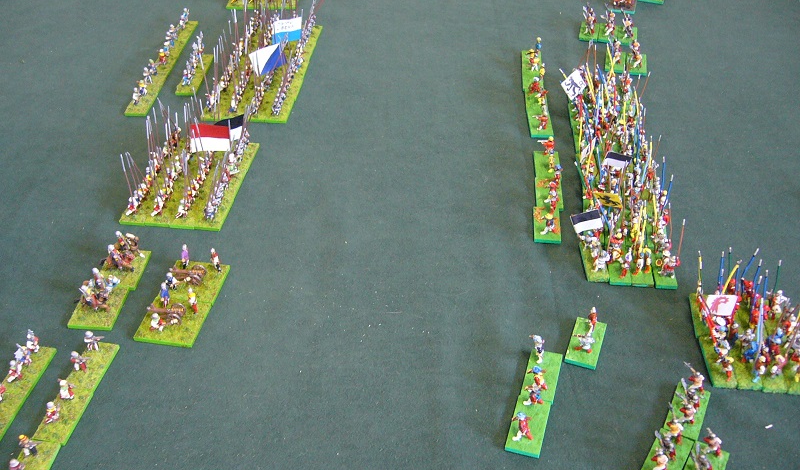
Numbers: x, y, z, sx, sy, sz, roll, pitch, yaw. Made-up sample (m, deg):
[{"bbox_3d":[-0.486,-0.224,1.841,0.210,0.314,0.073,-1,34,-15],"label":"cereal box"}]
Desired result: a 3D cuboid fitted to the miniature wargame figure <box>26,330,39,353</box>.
[{"bbox_3d":[-0.241,0.069,0.531,0.009,0.018,0.009,5,41,7],"label":"miniature wargame figure"}]

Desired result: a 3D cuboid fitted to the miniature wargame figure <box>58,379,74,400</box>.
[{"bbox_3d":[-0.207,0.096,0.502,0.012,0.013,0.009,6,41,8],"label":"miniature wargame figure"}]

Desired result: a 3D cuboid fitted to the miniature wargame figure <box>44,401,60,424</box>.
[{"bbox_3d":[-0.210,0.107,0.488,0.011,0.015,0.009,6,41,8],"label":"miniature wargame figure"}]

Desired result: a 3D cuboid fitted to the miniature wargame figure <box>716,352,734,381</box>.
[{"bbox_3d":[0.204,0.082,0.507,0.013,0.018,0.009,3,41,5],"label":"miniature wargame figure"}]

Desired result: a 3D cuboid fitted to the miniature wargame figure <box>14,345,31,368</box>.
[{"bbox_3d":[-0.244,0.078,0.526,0.011,0.018,0.008,2,40,4],"label":"miniature wargame figure"}]

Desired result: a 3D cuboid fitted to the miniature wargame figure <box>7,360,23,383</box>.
[{"bbox_3d":[-0.242,0.085,0.509,0.010,0.017,0.008,1,40,2],"label":"miniature wargame figure"}]

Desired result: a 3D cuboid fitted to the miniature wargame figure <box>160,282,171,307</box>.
[{"bbox_3d":[-0.163,0.041,0.560,0.008,0.021,0.009,20,45,22],"label":"miniature wargame figure"}]

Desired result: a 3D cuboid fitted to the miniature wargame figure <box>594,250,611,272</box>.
[{"bbox_3d":[0.146,0.018,0.584,0.011,0.018,0.010,3,41,5],"label":"miniature wargame figure"}]

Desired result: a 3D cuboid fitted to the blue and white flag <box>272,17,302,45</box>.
[{"bbox_3d":[-0.113,-0.205,0.812,0.030,0.029,0.004,-16,54,-19],"label":"blue and white flag"}]

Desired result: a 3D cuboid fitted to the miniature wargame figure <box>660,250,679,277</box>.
[{"bbox_3d":[0.191,0.020,0.573,0.013,0.020,0.009,1,40,3],"label":"miniature wargame figure"}]

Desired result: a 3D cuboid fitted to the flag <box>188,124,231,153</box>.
[{"bbox_3d":[-0.154,-0.078,0.659,0.031,0.025,0.003,0,39,-9],"label":"flag"}]

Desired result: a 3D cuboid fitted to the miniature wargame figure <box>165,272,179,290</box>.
[{"bbox_3d":[-0.161,0.032,0.572,0.011,0.014,0.009,4,40,7],"label":"miniature wargame figure"}]

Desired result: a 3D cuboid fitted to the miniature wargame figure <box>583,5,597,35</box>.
[{"bbox_3d":[0.205,-0.231,0.873,0.013,0.027,0.013,8,41,11],"label":"miniature wargame figure"}]

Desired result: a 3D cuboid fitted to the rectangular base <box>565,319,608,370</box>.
[{"bbox_3d":[0.124,0.072,0.537,0.020,0.003,0.040,14,43,16],"label":"rectangular base"}]

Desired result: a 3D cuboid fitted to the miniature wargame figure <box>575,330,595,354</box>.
[{"bbox_3d":[0.119,0.069,0.520,0.013,0.015,0.009,11,41,14],"label":"miniature wargame figure"}]

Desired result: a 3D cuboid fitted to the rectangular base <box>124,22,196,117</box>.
[{"bbox_3d":[-0.244,-0.177,0.841,0.020,0.003,0.200,1,40,3],"label":"rectangular base"}]

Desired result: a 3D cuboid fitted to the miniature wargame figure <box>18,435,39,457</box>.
[{"bbox_3d":[-0.216,0.123,0.470,0.013,0.018,0.008,-5,40,-4],"label":"miniature wargame figure"}]

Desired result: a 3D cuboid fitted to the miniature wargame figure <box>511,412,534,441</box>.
[{"bbox_3d":[0.070,0.110,0.466,0.013,0.021,0.009,6,40,8],"label":"miniature wargame figure"}]

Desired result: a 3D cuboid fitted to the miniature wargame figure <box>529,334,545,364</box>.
[{"bbox_3d":[0.088,0.073,0.513,0.009,0.022,0.007,9,41,12],"label":"miniature wargame figure"}]

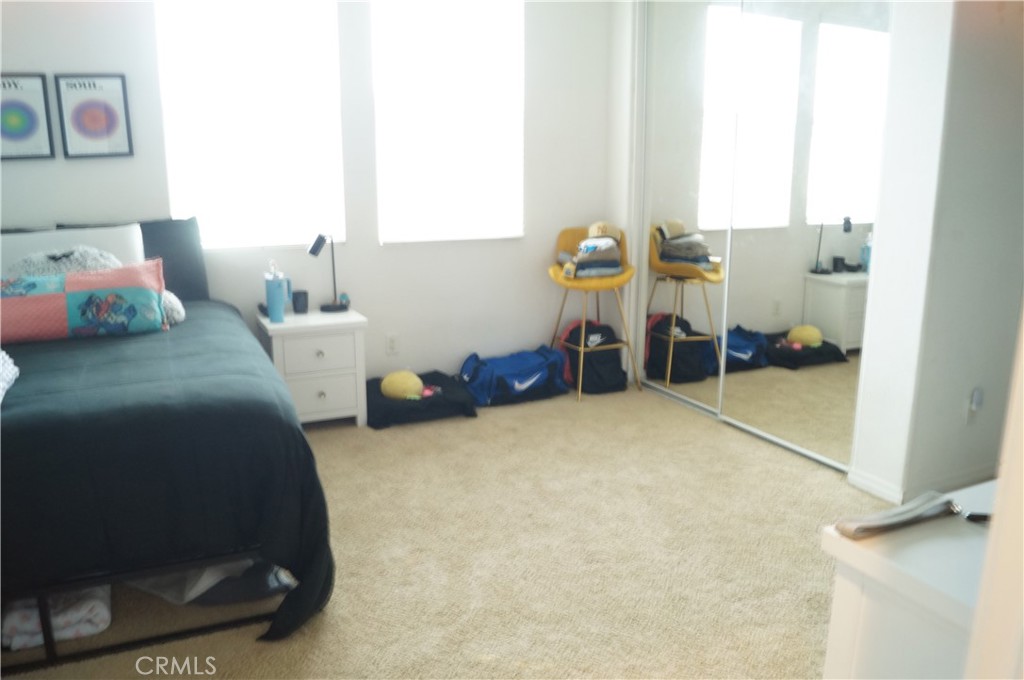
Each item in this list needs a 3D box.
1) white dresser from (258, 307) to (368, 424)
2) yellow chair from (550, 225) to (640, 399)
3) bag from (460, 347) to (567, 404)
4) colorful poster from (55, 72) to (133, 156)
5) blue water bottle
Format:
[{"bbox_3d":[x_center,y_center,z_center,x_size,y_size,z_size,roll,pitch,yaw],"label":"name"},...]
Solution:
[{"bbox_3d":[-1.115,0.177,4.382,0.521,0.607,0.401,-6,13,-23],"label":"white dresser"},{"bbox_3d":[0.527,-0.191,5.019,0.527,1.045,0.513,-7,14,-27],"label":"yellow chair"},{"bbox_3d":[0.027,0.217,4.932,0.695,0.289,0.322,-6,13,-23],"label":"bag"},{"bbox_3d":[-2.125,-1.140,3.913,0.312,0.403,0.022,-6,13,-23],"label":"colorful poster"},{"bbox_3d":[-1.282,-0.270,4.222,0.140,0.336,0.098,-6,13,-23],"label":"blue water bottle"}]

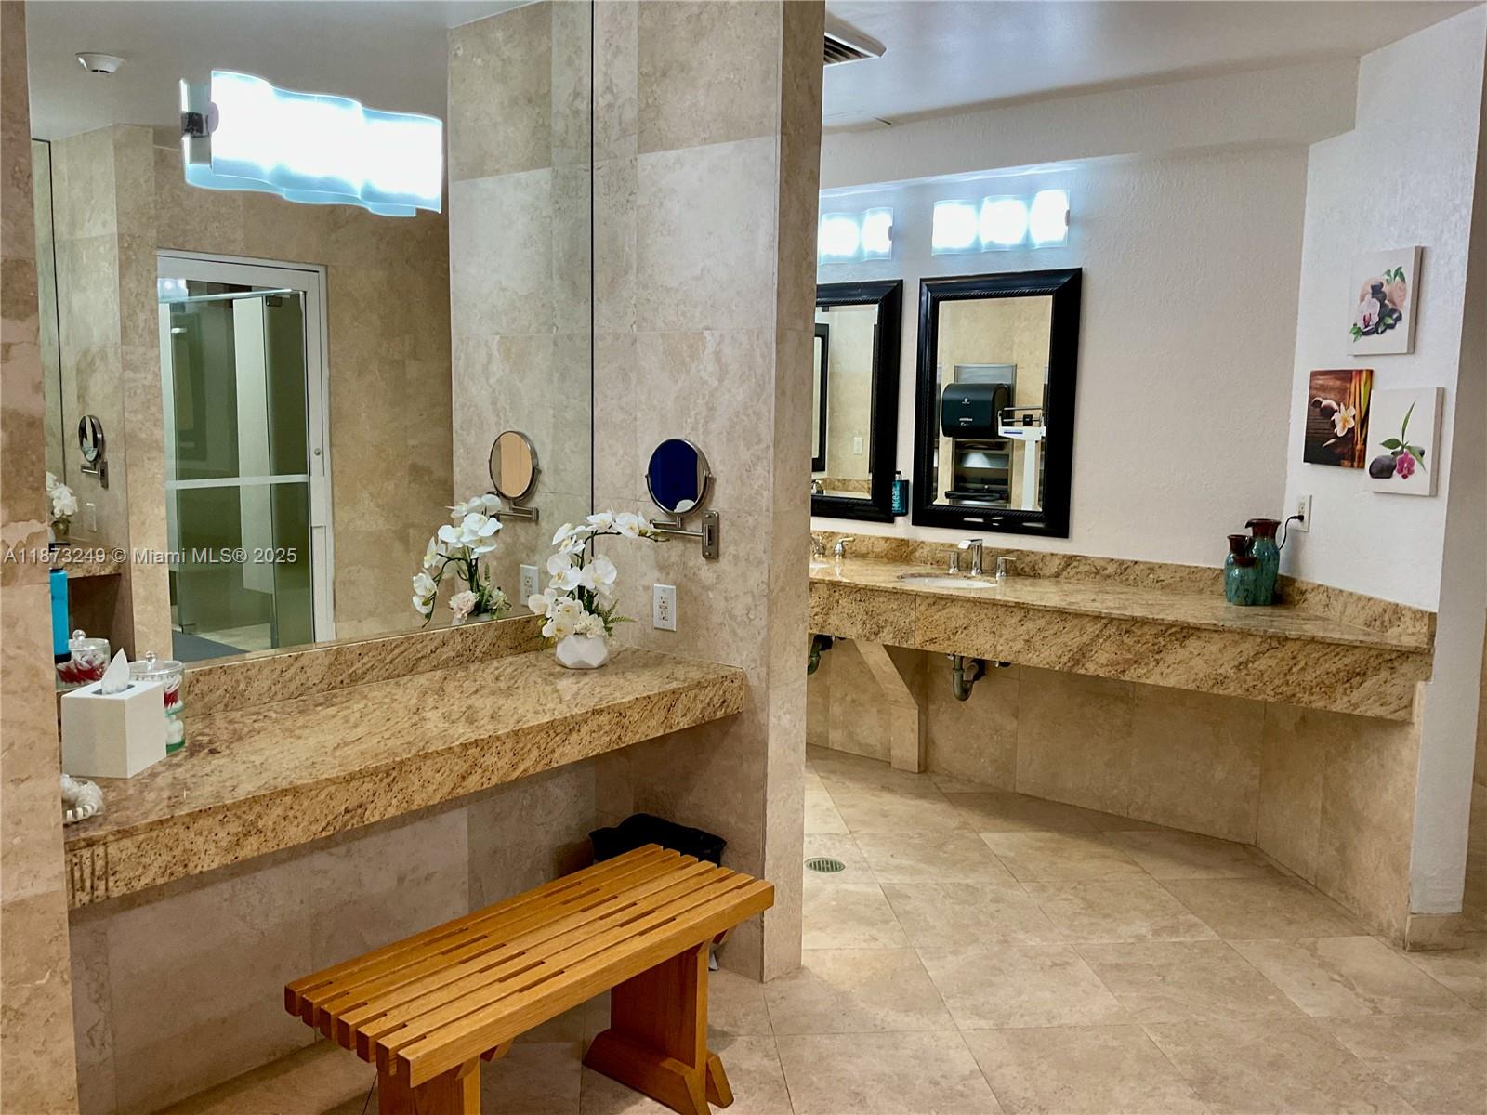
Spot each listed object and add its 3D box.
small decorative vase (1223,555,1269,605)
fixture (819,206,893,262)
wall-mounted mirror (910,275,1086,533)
[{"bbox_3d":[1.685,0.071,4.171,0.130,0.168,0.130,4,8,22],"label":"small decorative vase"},{"bbox_3d":[0.405,-1.321,5.164,0.565,0.205,0.110,7,9,39],"label":"fixture"},{"bbox_3d":[0.964,-0.594,4.833,0.693,0.992,0.040,7,9,39],"label":"wall-mounted mirror"}]

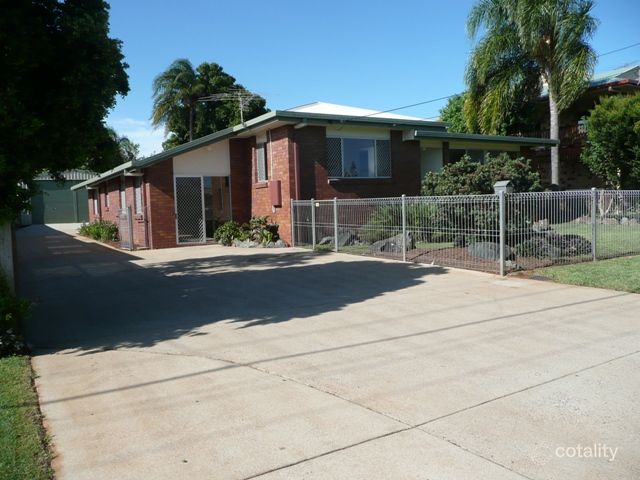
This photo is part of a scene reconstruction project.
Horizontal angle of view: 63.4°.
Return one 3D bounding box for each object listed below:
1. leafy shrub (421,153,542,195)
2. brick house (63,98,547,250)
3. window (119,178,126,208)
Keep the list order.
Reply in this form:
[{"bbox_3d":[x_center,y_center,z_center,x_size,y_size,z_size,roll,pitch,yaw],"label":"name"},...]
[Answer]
[{"bbox_3d":[4.159,-1.058,13.338,2.800,2.330,2.400,-4,5,-28],"label":"leafy shrub"},{"bbox_3d":[-2.945,-2.978,25.582,15.000,4.800,22.000,-4,5,-28],"label":"brick house"},{"bbox_3d":[-7.741,-1.741,20.355,0.100,1.280,1.450,-4,5,-28],"label":"window"}]

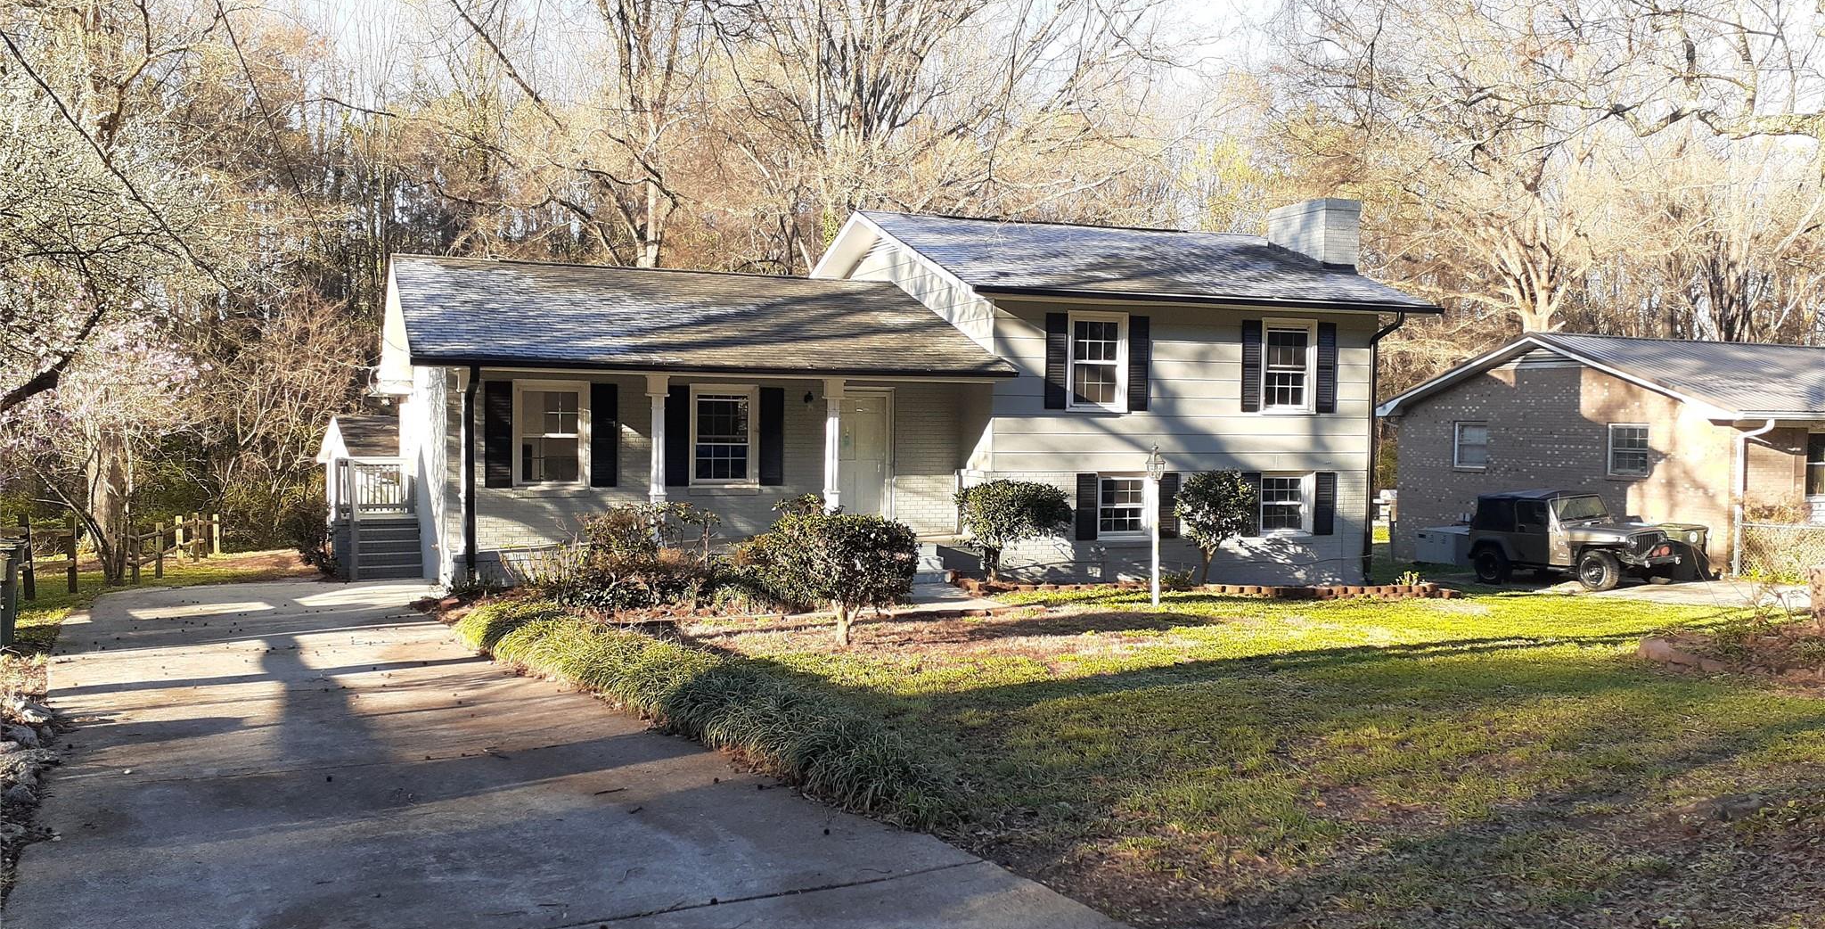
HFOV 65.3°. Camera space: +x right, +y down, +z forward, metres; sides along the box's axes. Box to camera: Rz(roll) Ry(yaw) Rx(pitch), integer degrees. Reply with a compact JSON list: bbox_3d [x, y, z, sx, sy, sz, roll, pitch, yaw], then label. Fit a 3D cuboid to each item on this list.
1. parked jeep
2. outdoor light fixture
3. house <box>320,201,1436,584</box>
[{"bbox_3d":[12.450,1.441,27.113,1.760,1.800,3.950,-1,-1,-26],"label":"parked jeep"},{"bbox_3d":[3.164,0.793,18.354,0.225,2.119,0.225,0,3,-22],"label":"outdoor light fixture"},{"bbox_3d":[-0.484,-1.419,23.412,16.200,6.400,9.400,0,3,-22],"label":"house"}]

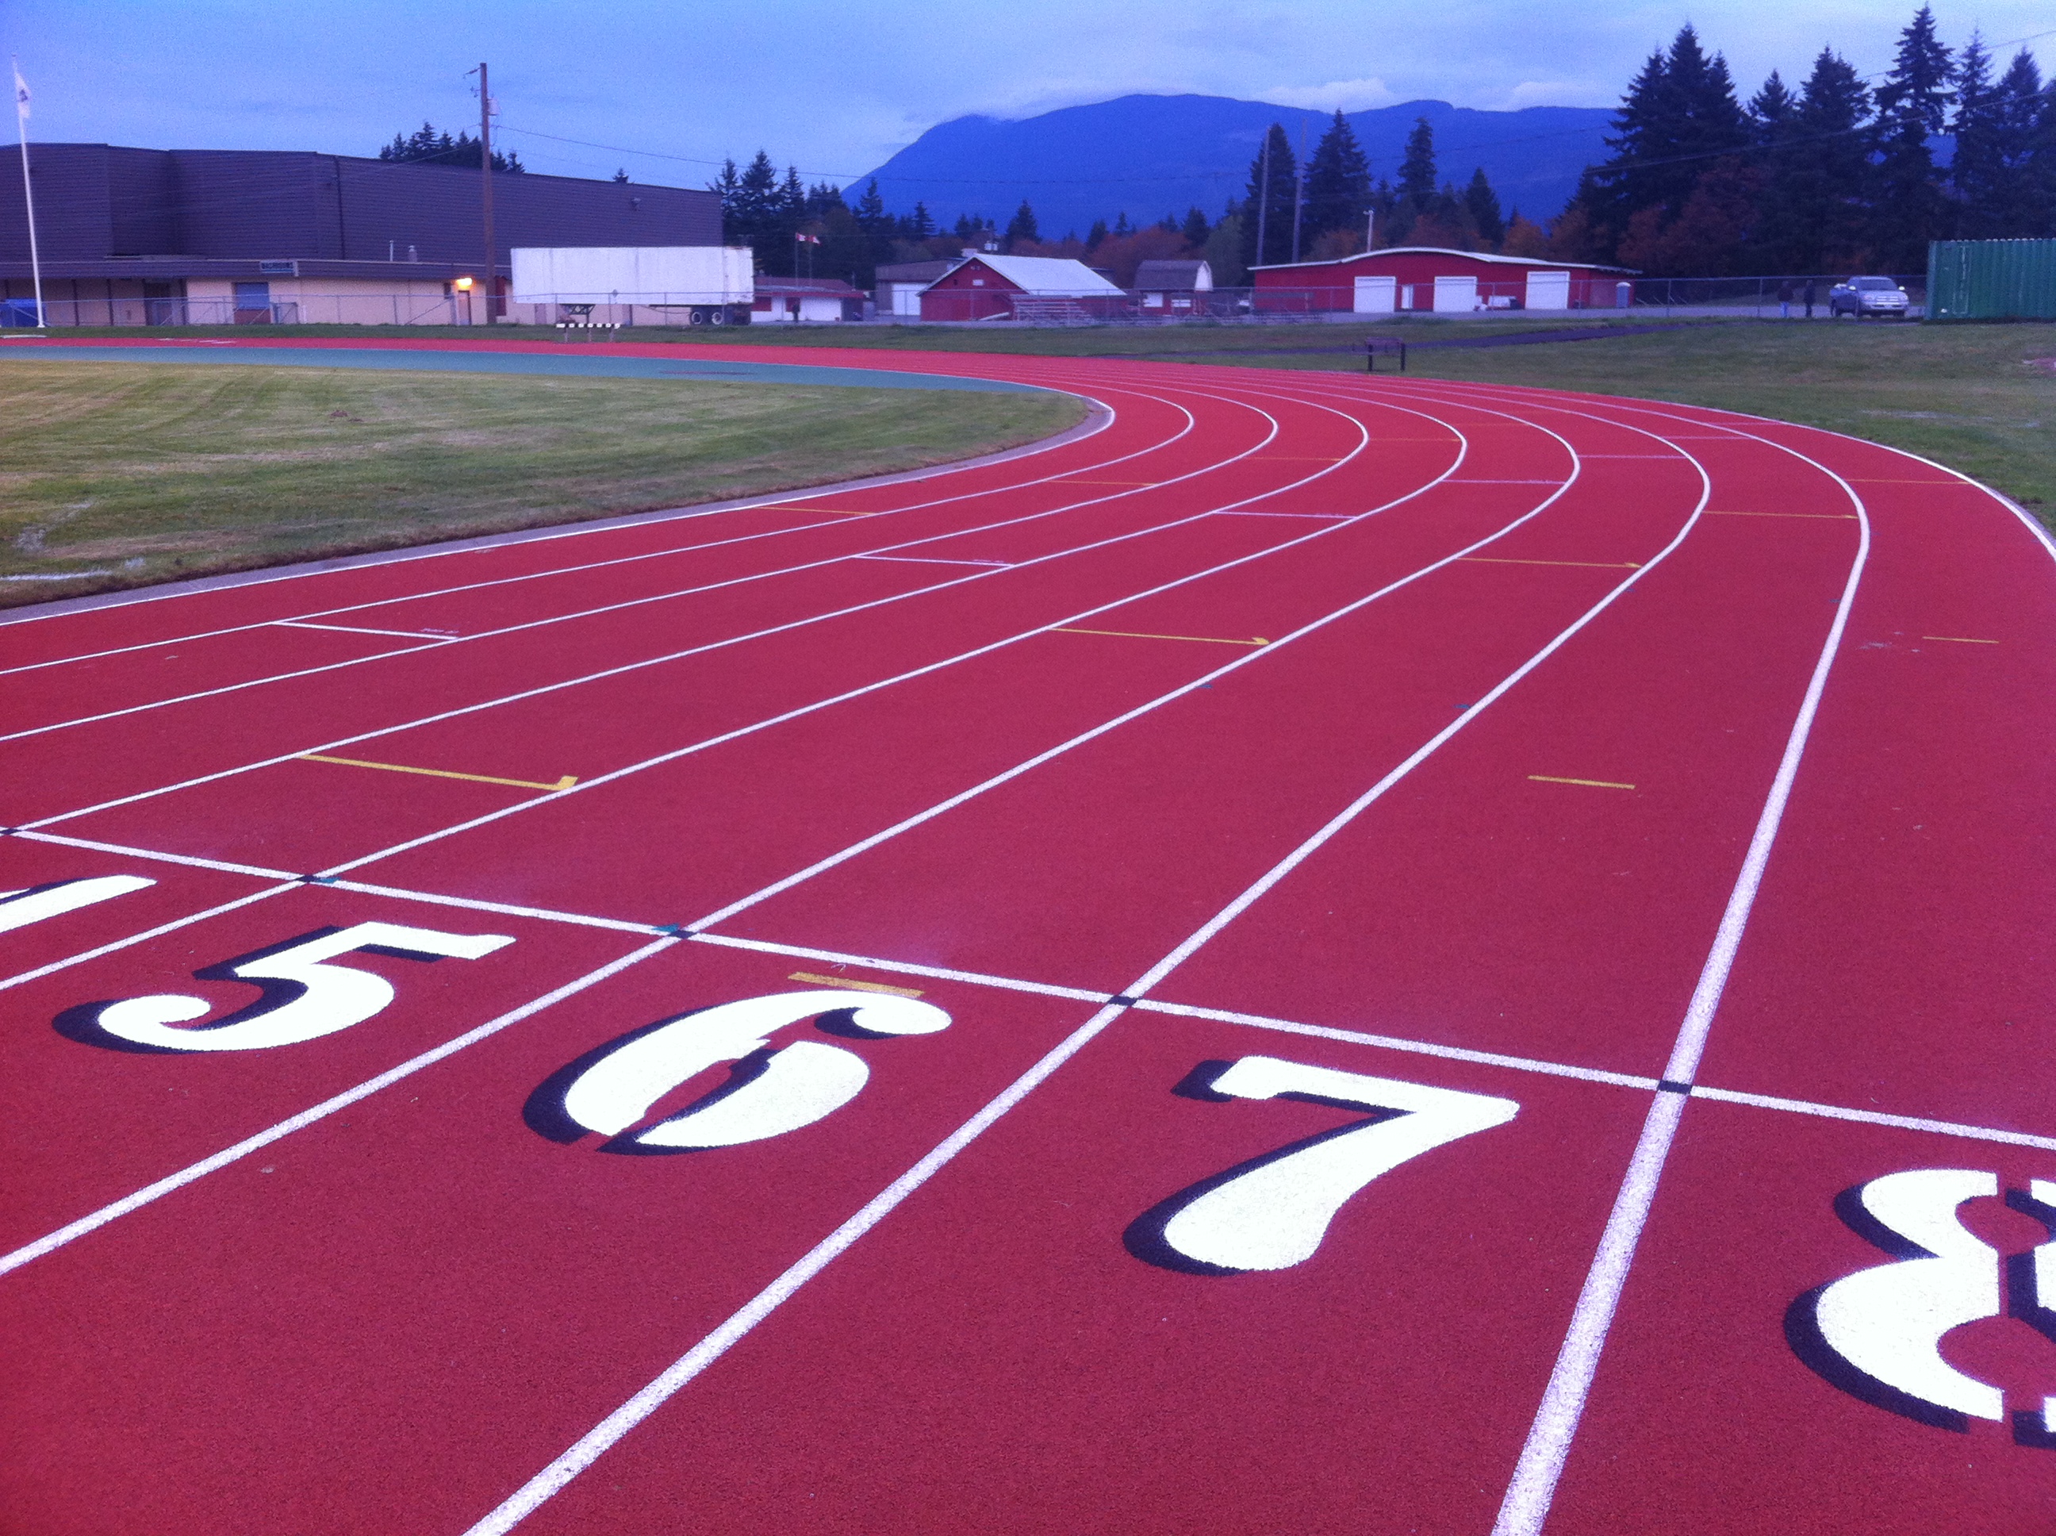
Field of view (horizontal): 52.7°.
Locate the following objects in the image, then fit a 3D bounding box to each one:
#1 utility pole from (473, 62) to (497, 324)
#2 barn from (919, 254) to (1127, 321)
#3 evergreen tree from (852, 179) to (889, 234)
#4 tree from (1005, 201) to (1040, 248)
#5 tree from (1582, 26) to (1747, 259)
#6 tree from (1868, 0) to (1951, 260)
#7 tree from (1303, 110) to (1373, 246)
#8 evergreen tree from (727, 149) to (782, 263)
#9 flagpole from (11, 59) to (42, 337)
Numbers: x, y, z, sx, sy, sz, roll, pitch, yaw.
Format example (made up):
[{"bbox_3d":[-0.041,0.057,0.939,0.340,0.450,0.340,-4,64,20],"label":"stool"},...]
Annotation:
[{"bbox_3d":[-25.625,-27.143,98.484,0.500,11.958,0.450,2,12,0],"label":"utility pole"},{"bbox_3d":[-0.179,-39.336,170.706,9.735,5.077,20.000,5,13,23],"label":"barn"},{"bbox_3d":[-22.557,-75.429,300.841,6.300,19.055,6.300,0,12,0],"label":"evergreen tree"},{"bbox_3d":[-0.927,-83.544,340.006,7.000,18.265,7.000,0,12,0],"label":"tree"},{"bbox_3d":[56.325,-52.510,182.997,14.500,24.111,13.000,0,12,0],"label":"tree"},{"bbox_3d":[75.204,-52.000,177.986,8.300,25.295,8.300,0,12,0],"label":"tree"},{"bbox_3d":[33.506,-60.736,227.267,8.200,21.253,8.200,0,12,0],"label":"tree"},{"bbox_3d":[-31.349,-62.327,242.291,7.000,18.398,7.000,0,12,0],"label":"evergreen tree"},{"bbox_3d":[-45.572,-26.126,94.617,0.450,11.942,0.350,0,12,0],"label":"flagpole"}]

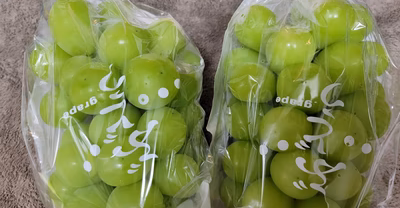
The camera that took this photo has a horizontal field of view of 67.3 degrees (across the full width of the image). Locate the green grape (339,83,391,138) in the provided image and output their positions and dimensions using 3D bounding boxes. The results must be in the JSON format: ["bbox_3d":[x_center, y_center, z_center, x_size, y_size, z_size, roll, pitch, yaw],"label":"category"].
[{"bbox_3d":[0.100,0.004,0.183,0.033,0.033,0.034,0,70,0],"label":"green grape"}]

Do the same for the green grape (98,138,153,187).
[{"bbox_3d":[-0.043,0.032,0.169,0.030,0.029,0.029,0,70,0],"label":"green grape"}]

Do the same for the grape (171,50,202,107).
[{"bbox_3d":[-0.012,-0.018,0.208,0.028,0.029,0.036,0,70,0],"label":"grape"}]

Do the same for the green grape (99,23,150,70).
[{"bbox_3d":[-0.050,-0.036,0.187,0.028,0.029,0.030,0,67,0],"label":"green grape"}]

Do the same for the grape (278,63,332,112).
[{"bbox_3d":[0.060,-0.009,0.175,0.030,0.030,0.029,0,67,0],"label":"grape"}]

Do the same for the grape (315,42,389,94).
[{"bbox_3d":[0.093,-0.022,0.185,0.039,0.031,0.033,0,70,0],"label":"grape"}]

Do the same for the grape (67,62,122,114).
[{"bbox_3d":[-0.061,-0.009,0.175,0.032,0.031,0.030,0,70,0],"label":"grape"}]

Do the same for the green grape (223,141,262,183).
[{"bbox_3d":[0.029,0.038,0.197,0.029,0.029,0.029,0,67,0],"label":"green grape"}]

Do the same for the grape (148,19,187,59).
[{"bbox_3d":[-0.021,-0.041,0.199,0.026,0.029,0.030,0,70,0],"label":"grape"}]

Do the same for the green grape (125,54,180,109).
[{"bbox_3d":[-0.026,-0.012,0.166,0.030,0.030,0.030,0,67,0],"label":"green grape"}]

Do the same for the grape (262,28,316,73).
[{"bbox_3d":[0.055,-0.032,0.183,0.031,0.030,0.030,0,70,0],"label":"grape"}]

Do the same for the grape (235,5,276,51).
[{"bbox_3d":[0.036,-0.049,0.194,0.028,0.029,0.030,0,70,0],"label":"grape"}]

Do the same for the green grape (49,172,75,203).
[{"bbox_3d":[-0.081,0.052,0.188,0.028,0.028,0.028,0,70,0],"label":"green grape"}]

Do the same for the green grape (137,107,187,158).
[{"bbox_3d":[-0.022,0.017,0.175,0.029,0.030,0.029,0,67,0],"label":"green grape"}]

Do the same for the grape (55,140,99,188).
[{"bbox_3d":[-0.072,0.034,0.178,0.028,0.029,0.030,0,70,0],"label":"grape"}]

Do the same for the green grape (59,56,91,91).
[{"bbox_3d":[-0.077,-0.017,0.195,0.029,0.029,0.029,0,67,0],"label":"green grape"}]

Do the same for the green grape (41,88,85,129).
[{"bbox_3d":[-0.092,0.002,0.203,0.030,0.029,0.029,0,70,0],"label":"green grape"}]

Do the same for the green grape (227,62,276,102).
[{"bbox_3d":[0.033,-0.013,0.188,0.029,0.029,0.026,0,70,0],"label":"green grape"}]

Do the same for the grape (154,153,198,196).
[{"bbox_3d":[-0.015,0.045,0.190,0.028,0.029,0.028,0,70,0],"label":"grape"}]

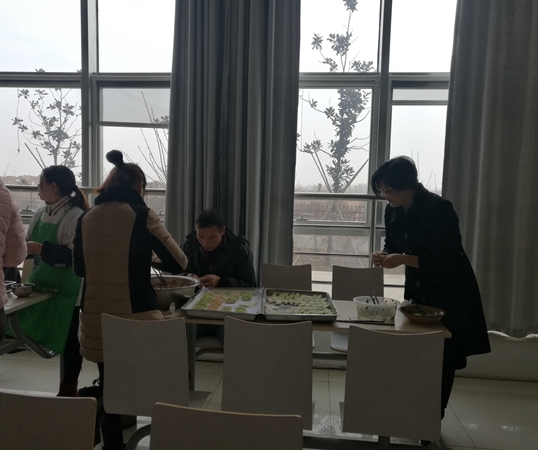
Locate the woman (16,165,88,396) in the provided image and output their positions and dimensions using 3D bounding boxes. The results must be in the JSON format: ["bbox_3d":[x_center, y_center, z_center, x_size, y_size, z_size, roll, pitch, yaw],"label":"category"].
[{"bbox_3d":[-1.375,0.385,3.067,0.360,1.570,0.460,-3,6,-42],"label":"woman"}]

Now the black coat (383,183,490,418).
[{"bbox_3d":[0.975,0.361,2.737,0.520,1.220,0.500,0,5,-16],"label":"black coat"}]

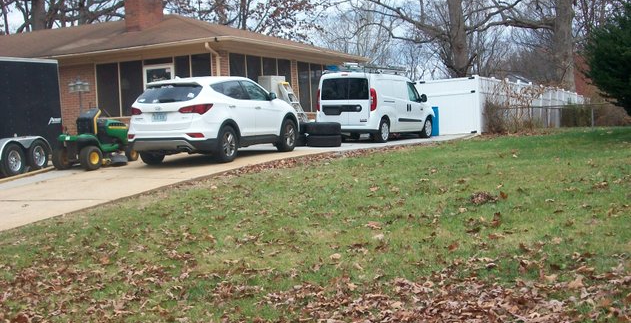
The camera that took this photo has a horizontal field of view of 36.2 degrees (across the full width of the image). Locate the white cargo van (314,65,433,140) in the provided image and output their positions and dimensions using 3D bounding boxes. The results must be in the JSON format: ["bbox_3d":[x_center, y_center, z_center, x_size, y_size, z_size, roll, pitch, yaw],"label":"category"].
[{"bbox_3d":[1.878,-1.635,27.437,1.920,2.060,4.740,2,4,28],"label":"white cargo van"}]

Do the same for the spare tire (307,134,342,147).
[{"bbox_3d":[0.212,-0.503,23.300,0.875,0.285,0.875,-2,4,0],"label":"spare tire"}]

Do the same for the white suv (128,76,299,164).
[{"bbox_3d":[-1.970,-0.907,20.133,1.930,1.680,4.700,-1,4,24],"label":"white suv"}]

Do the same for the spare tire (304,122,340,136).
[{"bbox_3d":[0.185,-0.797,23.300,0.875,0.285,0.875,-2,4,0],"label":"spare tire"}]

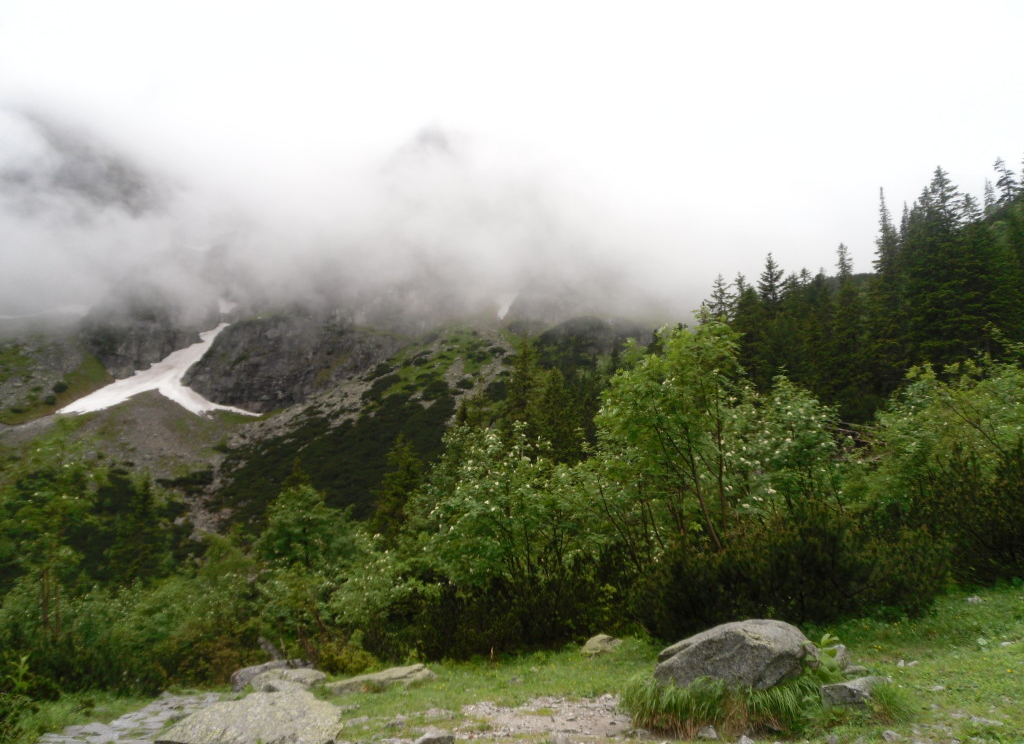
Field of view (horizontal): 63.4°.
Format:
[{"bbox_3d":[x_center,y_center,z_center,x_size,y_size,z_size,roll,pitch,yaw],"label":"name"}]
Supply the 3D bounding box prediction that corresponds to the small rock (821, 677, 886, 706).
[{"bbox_3d":[2.812,2.631,6.800,0.500,0.230,0.400,0,-7,0],"label":"small rock"}]

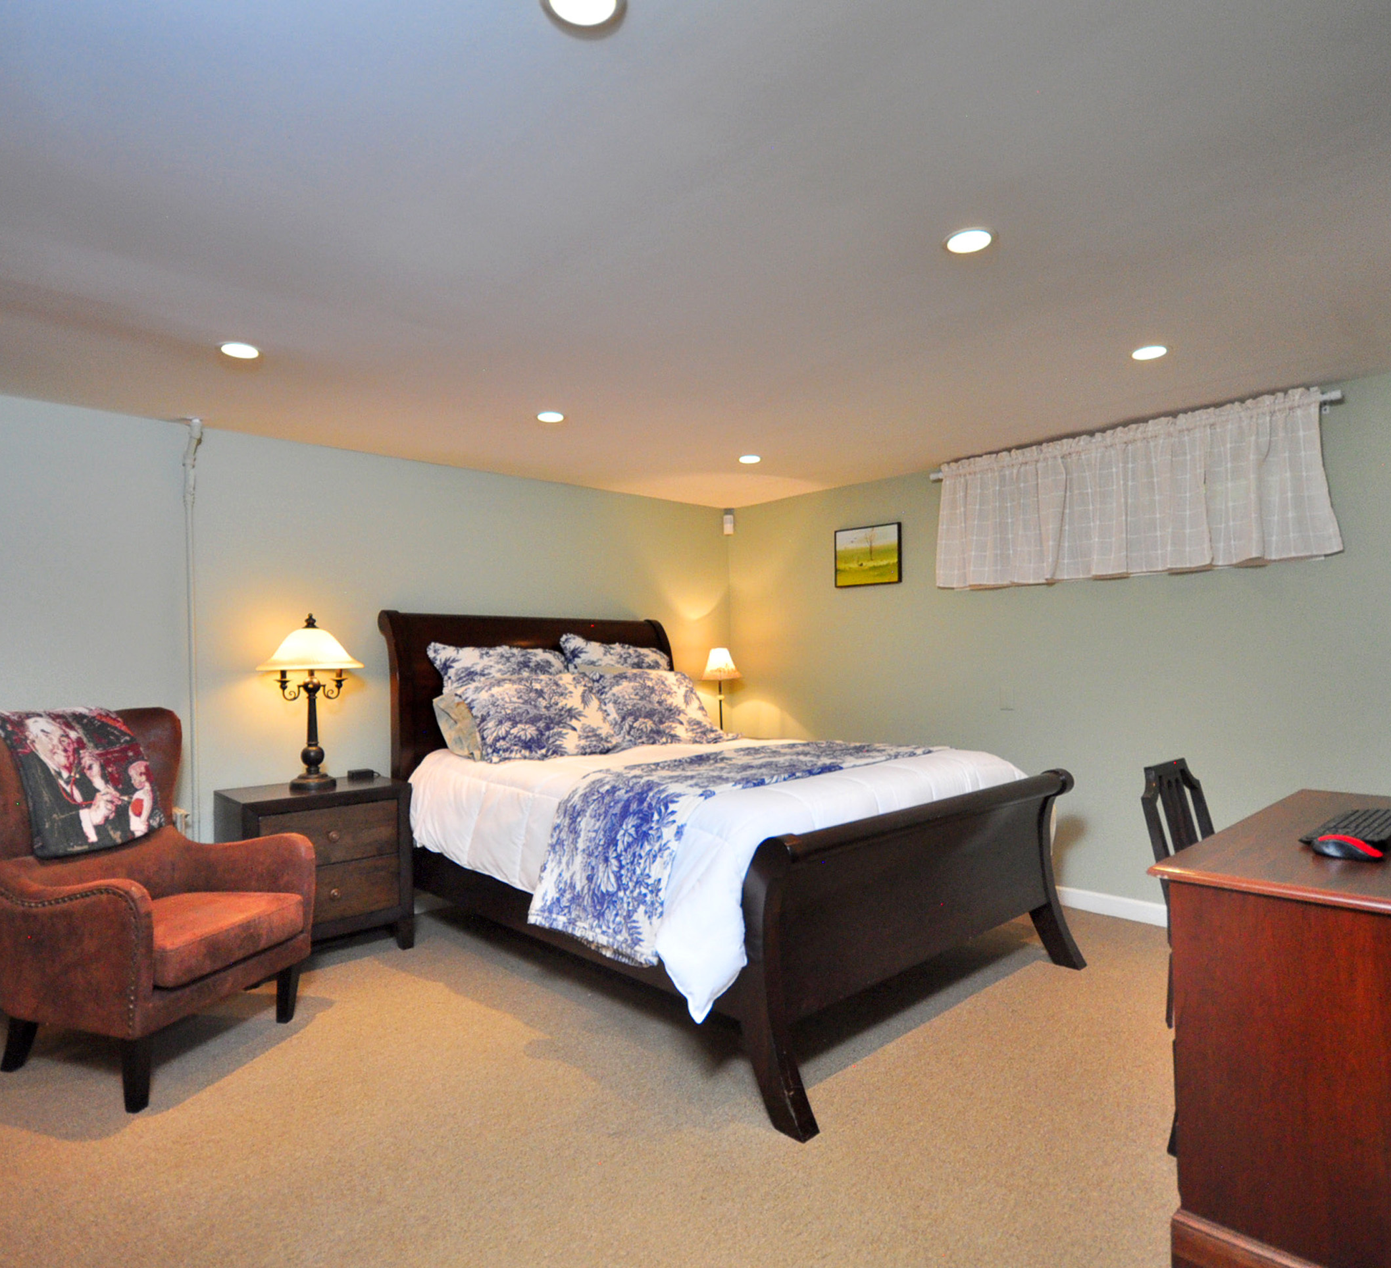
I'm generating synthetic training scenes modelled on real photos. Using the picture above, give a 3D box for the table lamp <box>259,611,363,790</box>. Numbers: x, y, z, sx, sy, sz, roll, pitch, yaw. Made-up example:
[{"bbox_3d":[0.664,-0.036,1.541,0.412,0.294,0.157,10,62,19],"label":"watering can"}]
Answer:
[{"bbox_3d":[-1.526,0.265,3.157,0.390,0.690,0.390,0,0,-42],"label":"table lamp"}]

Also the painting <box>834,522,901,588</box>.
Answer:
[{"bbox_3d":[0.930,-0.419,4.329,0.030,0.330,0.430,0,0,-42],"label":"painting"}]

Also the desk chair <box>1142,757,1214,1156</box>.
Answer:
[{"bbox_3d":[1.397,0.768,1.892,0.450,0.930,0.480,0,0,-42],"label":"desk chair"}]

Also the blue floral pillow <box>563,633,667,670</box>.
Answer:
[{"bbox_3d":[-0.403,0.282,4.127,0.680,0.480,0.180,0,-15,-42],"label":"blue floral pillow"}]

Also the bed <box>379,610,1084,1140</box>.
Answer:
[{"bbox_3d":[0.023,0.577,3.282,1.580,1.360,2.320,0,0,-43],"label":"bed"}]

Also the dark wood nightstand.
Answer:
[{"bbox_3d":[-1.505,0.942,3.151,0.610,0.667,0.360,0,0,-42],"label":"dark wood nightstand"}]

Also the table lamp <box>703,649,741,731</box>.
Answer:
[{"bbox_3d":[0.152,0.337,4.572,0.300,0.520,0.300,-1,0,0],"label":"table lamp"}]

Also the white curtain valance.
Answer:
[{"bbox_3d":[1.740,-0.564,3.399,0.100,0.620,1.600,0,0,-42],"label":"white curtain valance"}]

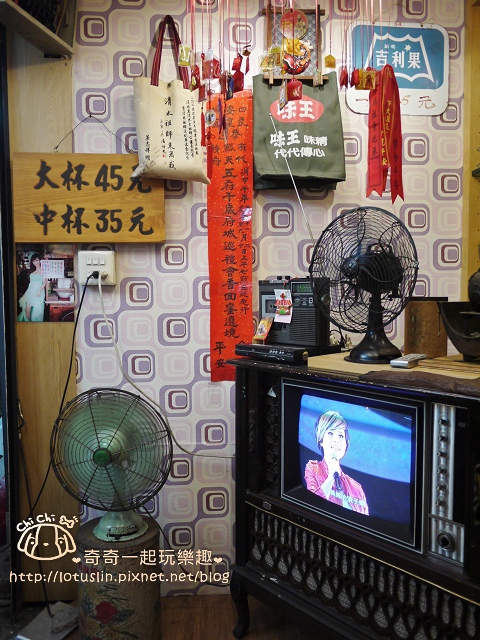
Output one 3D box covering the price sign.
[{"bbox_3d":[-0.525,-0.428,1.831,0.521,0.309,0.028,-1,4,-7],"label":"price sign"}]

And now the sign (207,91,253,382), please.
[{"bbox_3d":[-0.034,-0.295,1.902,0.163,1.055,0.010,-1,4,-7],"label":"sign"}]

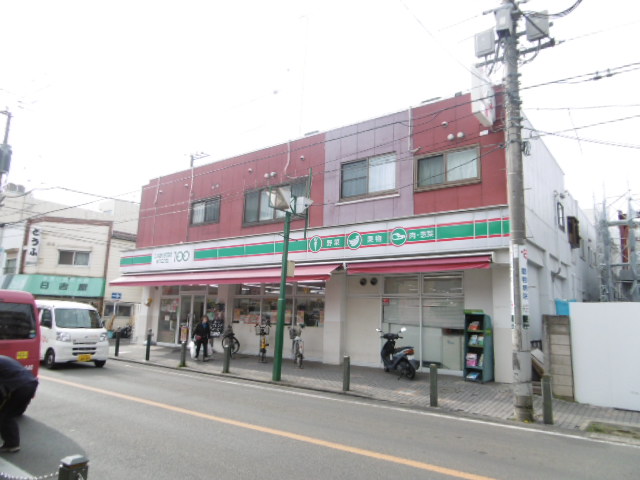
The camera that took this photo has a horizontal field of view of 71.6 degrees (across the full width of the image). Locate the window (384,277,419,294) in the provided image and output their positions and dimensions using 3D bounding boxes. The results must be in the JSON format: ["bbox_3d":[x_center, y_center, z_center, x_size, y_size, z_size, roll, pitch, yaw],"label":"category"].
[{"bbox_3d":[2.376,1.323,12.979,1.116,0.511,0.100,-6,-12,36],"label":"window"}]

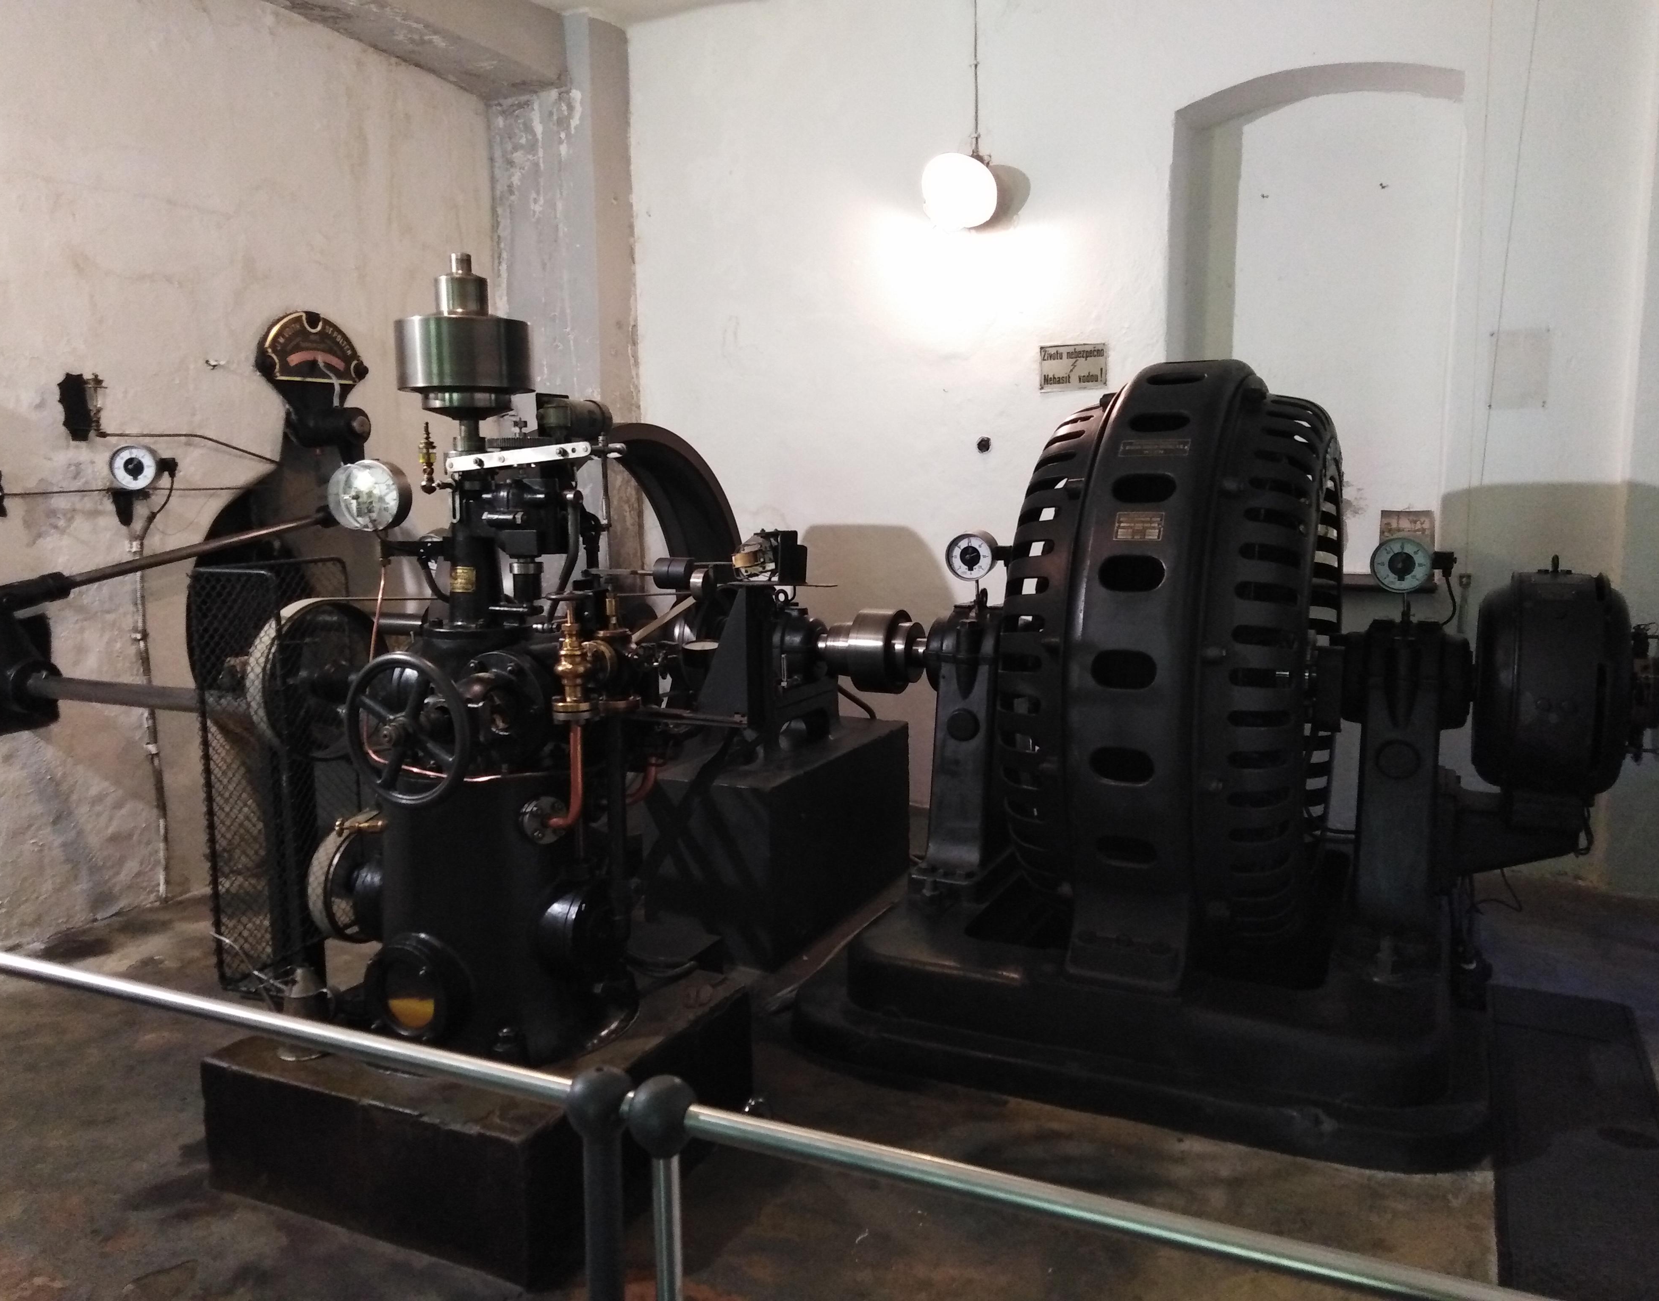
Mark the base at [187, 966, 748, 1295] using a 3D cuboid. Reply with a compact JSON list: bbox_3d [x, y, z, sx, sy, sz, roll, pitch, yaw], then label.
[{"bbox_3d":[-0.809,1.033,3.138,0.896,0.310,0.877,3,9,26],"label":"base"}]

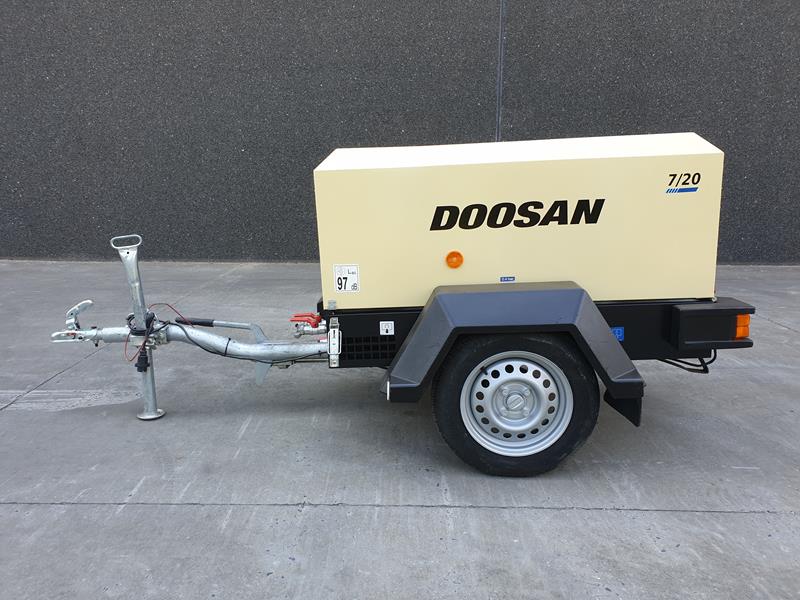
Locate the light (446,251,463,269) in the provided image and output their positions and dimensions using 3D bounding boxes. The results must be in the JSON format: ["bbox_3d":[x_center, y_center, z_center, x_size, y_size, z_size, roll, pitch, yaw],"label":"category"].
[{"bbox_3d":[0.186,-0.137,2.045,0.061,0.061,0.016,-2,12,3],"label":"light"}]

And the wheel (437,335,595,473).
[{"bbox_3d":[0.381,0.324,2.001,0.546,0.536,0.160,1,13,3],"label":"wheel"}]

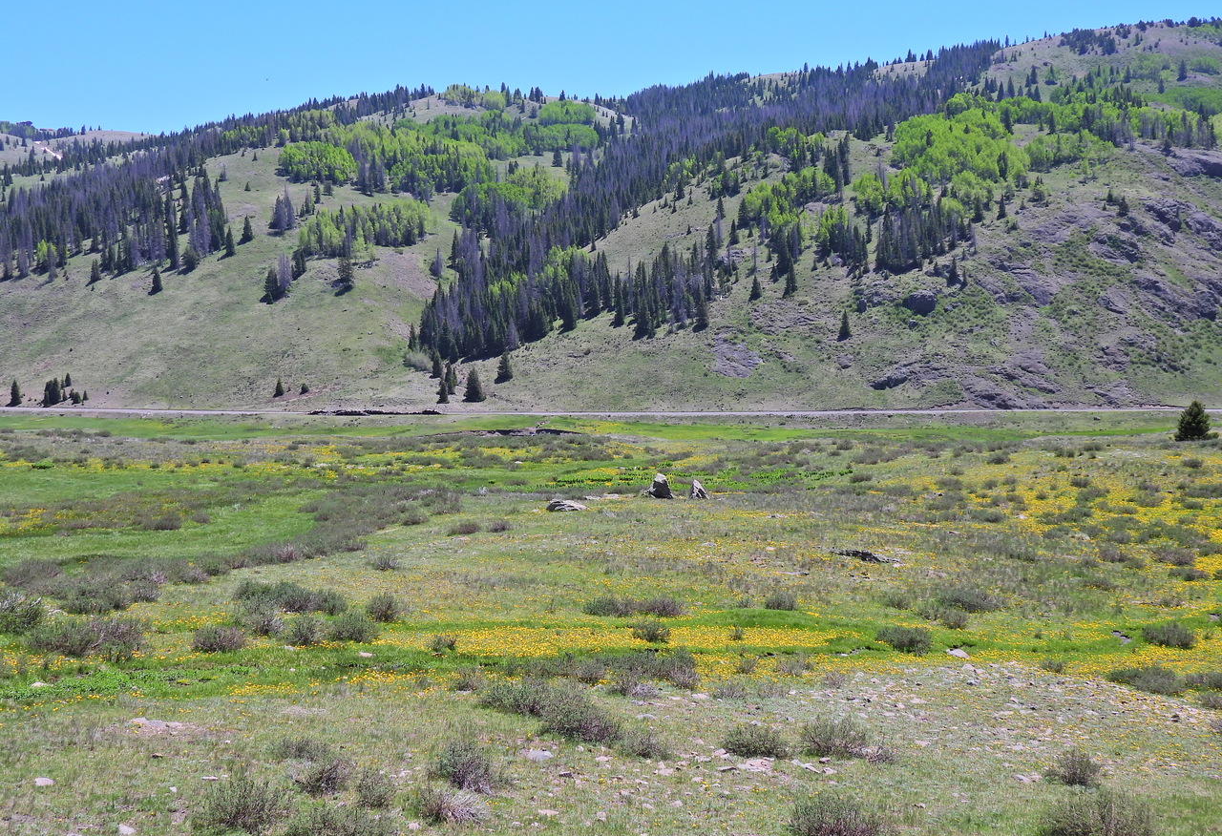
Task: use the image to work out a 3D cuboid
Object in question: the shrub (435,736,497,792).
[{"bbox_3d":[-1.322,3.163,13.875,0.553,0.477,0.470,0,1,0],"label":"shrub"}]

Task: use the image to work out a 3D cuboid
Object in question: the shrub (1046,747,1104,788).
[{"bbox_3d":[4.289,3.231,14.018,0.524,0.321,0.445,0,1,0],"label":"shrub"}]

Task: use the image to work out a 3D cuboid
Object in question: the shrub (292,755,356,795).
[{"bbox_3d":[-2.592,3.232,13.758,0.548,0.331,0.466,0,1,0],"label":"shrub"}]

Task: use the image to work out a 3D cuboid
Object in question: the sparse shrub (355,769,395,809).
[{"bbox_3d":[-2.054,3.238,13.251,0.348,0.305,0.296,0,1,0],"label":"sparse shrub"}]

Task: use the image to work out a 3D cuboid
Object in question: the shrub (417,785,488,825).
[{"bbox_3d":[-1.629,3.982,15.652,0.748,0.374,0.658,0,1,0],"label":"shrub"}]

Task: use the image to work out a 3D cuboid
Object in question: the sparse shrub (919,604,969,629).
[{"bbox_3d":[6.375,3.796,29.086,0.951,0.452,0.837,0,1,0],"label":"sparse shrub"}]

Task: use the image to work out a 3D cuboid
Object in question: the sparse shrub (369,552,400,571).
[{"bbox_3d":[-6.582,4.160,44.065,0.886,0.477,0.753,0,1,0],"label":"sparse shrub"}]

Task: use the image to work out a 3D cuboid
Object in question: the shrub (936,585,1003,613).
[{"bbox_3d":[6.040,3.048,25.576,1.116,0.440,0.781,0,1,0],"label":"shrub"}]

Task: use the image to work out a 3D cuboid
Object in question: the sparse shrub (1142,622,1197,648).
[{"bbox_3d":[9.786,3.809,26.620,0.938,0.477,0.825,0,1,0],"label":"sparse shrub"}]

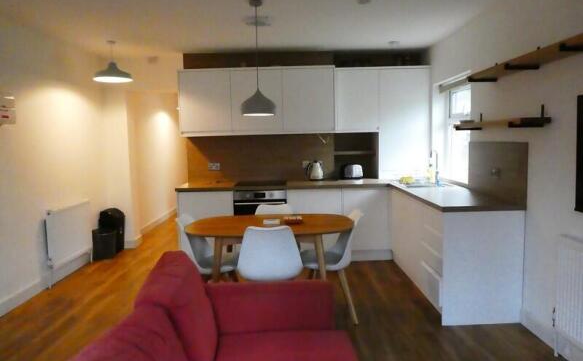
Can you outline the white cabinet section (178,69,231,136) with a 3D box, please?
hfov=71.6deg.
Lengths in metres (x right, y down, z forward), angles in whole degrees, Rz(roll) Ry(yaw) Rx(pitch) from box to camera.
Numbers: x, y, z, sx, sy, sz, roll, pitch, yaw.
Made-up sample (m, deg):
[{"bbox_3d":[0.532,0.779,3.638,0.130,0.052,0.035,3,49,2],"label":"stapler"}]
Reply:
[{"bbox_3d":[-1.002,-0.928,4.876,0.609,0.738,0.320,-1,6,0],"label":"white cabinet section"}]

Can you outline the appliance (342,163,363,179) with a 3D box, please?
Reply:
[{"bbox_3d":[0.743,-0.112,4.957,0.260,0.185,0.180,-1,6,-1],"label":"appliance"}]

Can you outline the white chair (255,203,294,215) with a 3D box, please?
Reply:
[{"bbox_3d":[-0.149,0.657,3.529,0.480,0.825,0.530,-1,6,0],"label":"white chair"}]

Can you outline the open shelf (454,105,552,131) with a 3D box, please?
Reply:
[{"bbox_3d":[1.567,-0.479,3.127,0.240,0.140,1.030,-1,6,-1],"label":"open shelf"}]

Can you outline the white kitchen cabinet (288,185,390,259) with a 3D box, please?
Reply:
[{"bbox_3d":[0.539,0.483,4.864,1.152,0.867,0.589,-1,6,0],"label":"white kitchen cabinet"}]

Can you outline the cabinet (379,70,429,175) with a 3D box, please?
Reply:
[{"bbox_3d":[1.329,-0.680,4.907,0.599,1.301,0.341,-1,6,0],"label":"cabinet"}]

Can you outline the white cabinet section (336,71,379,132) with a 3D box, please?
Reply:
[{"bbox_3d":[0.768,-0.972,4.885,0.519,0.743,0.320,-1,6,0],"label":"white cabinet section"}]

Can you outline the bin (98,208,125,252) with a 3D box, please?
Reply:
[{"bbox_3d":[-2.304,0.652,5.212,0.300,0.594,0.285,-1,6,0],"label":"bin"}]

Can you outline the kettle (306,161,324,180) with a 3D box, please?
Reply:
[{"bbox_3d":[0.297,-0.122,4.976,0.215,0.245,0.160,-1,6,0],"label":"kettle"}]

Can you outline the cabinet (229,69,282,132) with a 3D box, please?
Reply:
[{"bbox_3d":[-0.405,-0.913,4.740,0.600,0.740,0.300,-1,6,-1],"label":"cabinet"}]

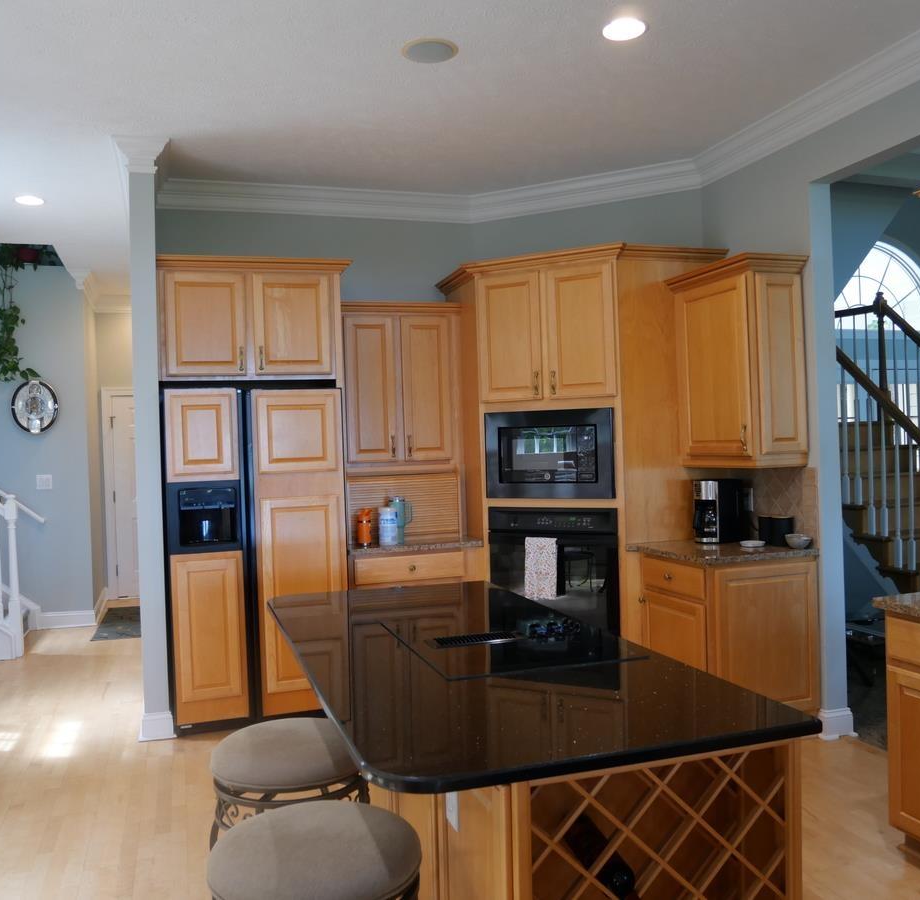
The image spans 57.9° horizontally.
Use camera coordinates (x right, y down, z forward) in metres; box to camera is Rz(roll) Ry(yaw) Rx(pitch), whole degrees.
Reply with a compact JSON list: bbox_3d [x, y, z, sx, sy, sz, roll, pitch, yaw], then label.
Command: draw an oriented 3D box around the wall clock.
[{"bbox_3d":[-3.612,-0.368,7.068,0.376,0.478,0.104,-2,0,-19],"label":"wall clock"}]

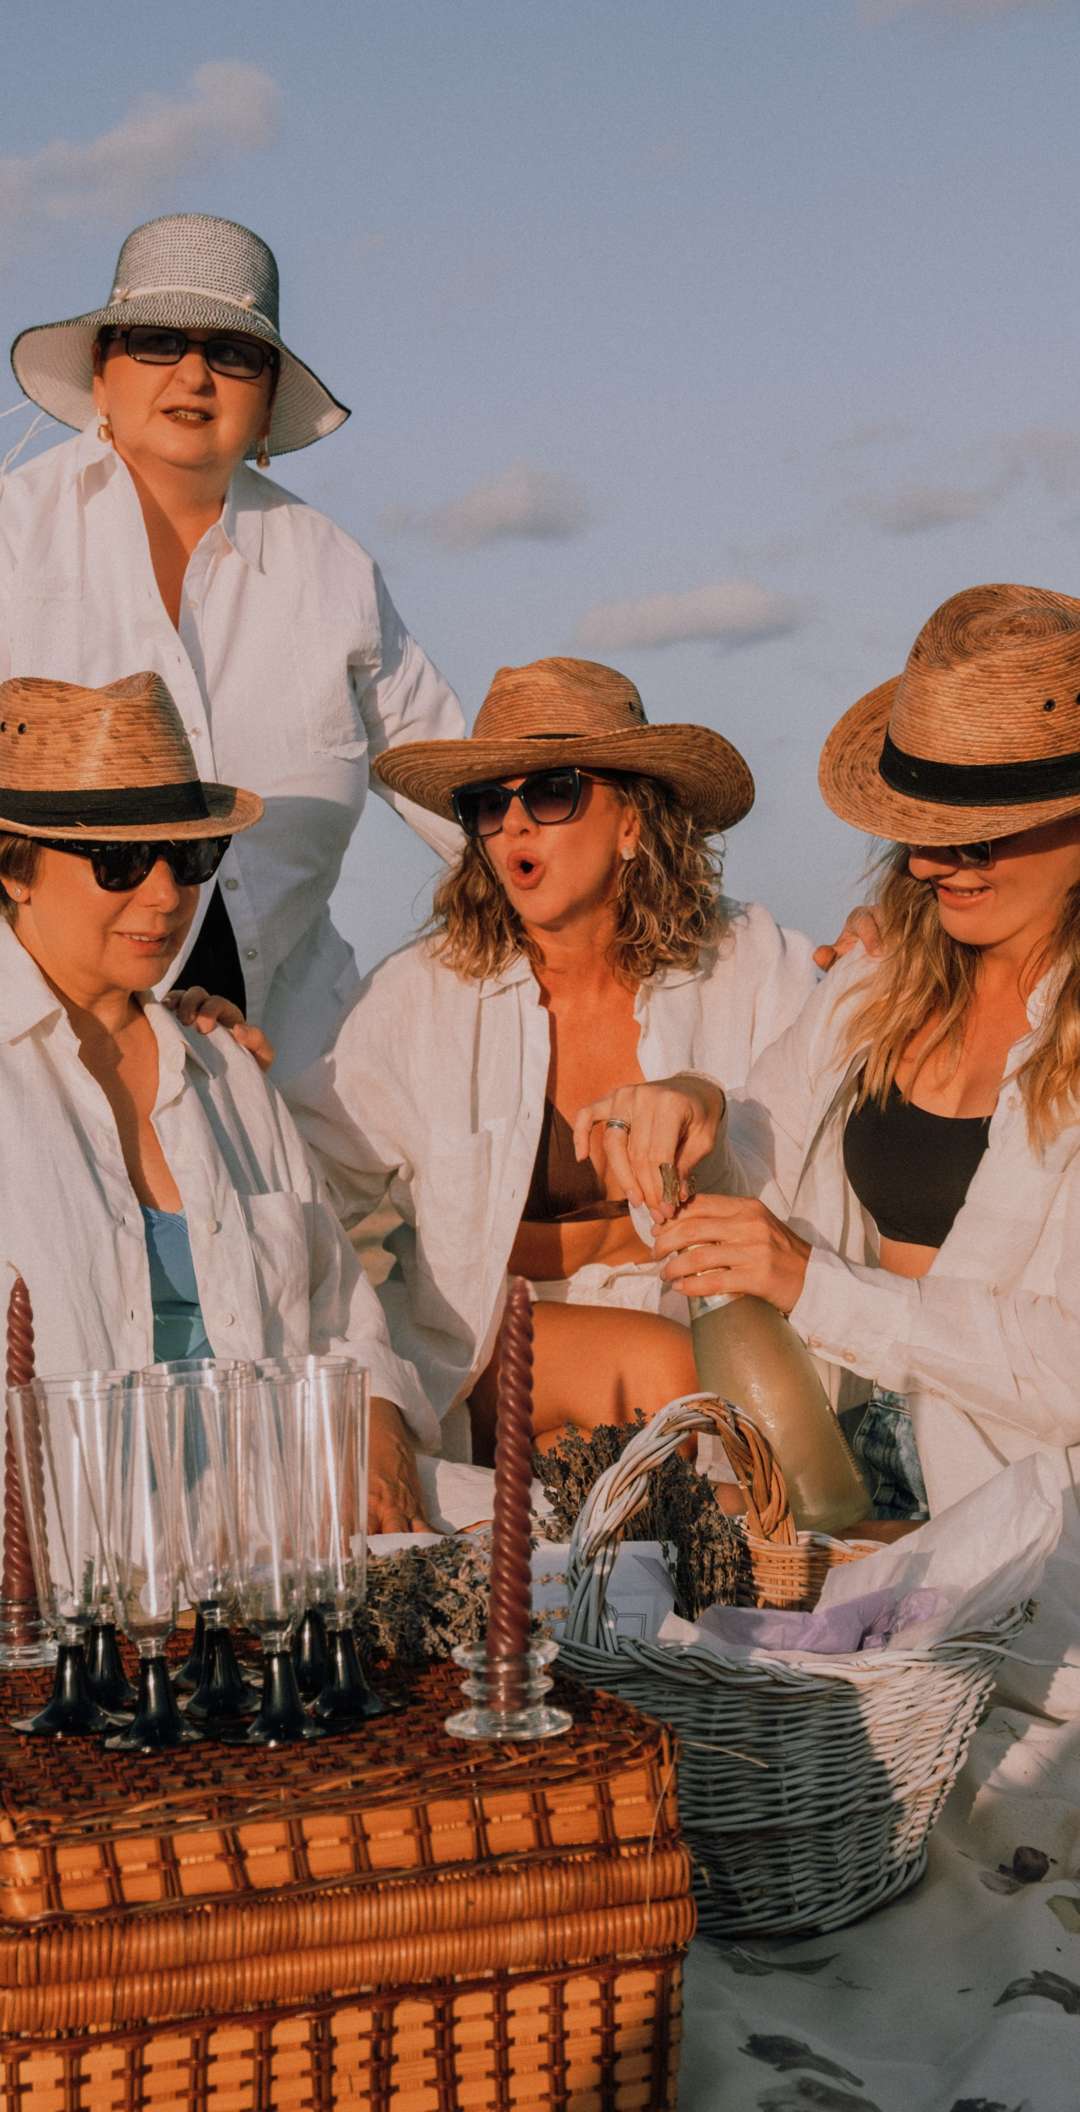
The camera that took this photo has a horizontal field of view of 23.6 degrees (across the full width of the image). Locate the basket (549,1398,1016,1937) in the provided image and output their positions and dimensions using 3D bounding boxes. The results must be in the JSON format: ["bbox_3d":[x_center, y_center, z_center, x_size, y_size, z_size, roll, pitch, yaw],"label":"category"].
[{"bbox_3d":[0.142,0.390,1.750,0.380,0.310,0.360,0,1,24],"label":"basket"}]

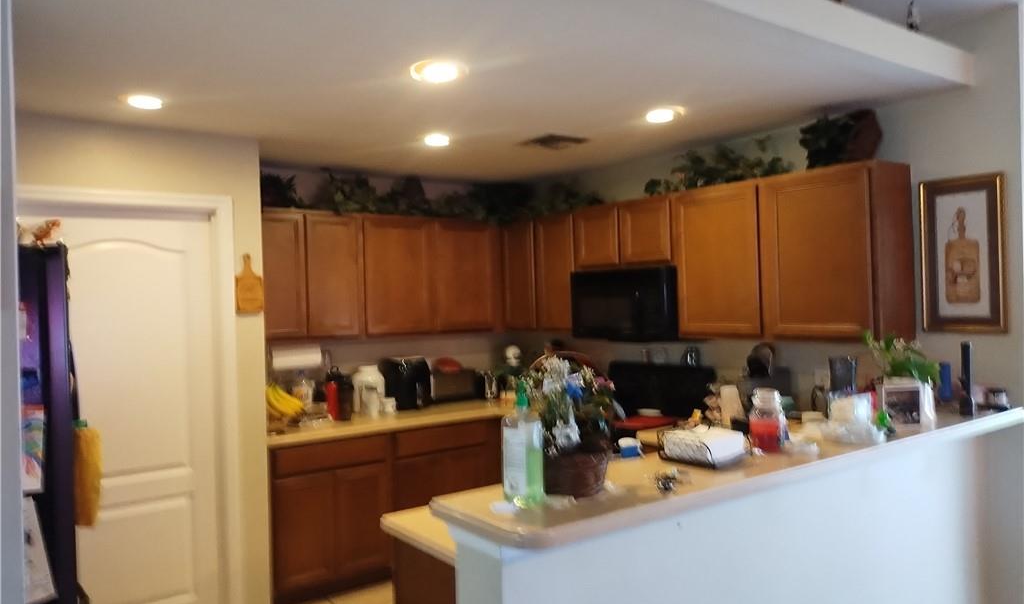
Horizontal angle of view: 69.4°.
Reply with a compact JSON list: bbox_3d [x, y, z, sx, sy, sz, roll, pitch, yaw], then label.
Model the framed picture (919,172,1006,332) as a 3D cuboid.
[{"bbox_3d":[1.836,-0.192,3.012,0.025,0.630,0.320,-1,0,-37],"label":"framed picture"}]

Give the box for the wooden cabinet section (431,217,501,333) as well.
[{"bbox_3d":[-0.387,-0.168,5.051,0.525,0.744,0.315,-1,0,-37],"label":"wooden cabinet section"}]

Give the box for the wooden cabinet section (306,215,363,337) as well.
[{"bbox_3d":[-1.127,-0.157,4.502,0.367,0.744,0.315,-1,0,-37],"label":"wooden cabinet section"}]

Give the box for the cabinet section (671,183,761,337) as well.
[{"bbox_3d":[1.120,-0.199,3.716,0.315,0.744,0.518,-1,0,-37],"label":"cabinet section"}]

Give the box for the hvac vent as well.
[{"bbox_3d":[0.220,-0.832,3.870,0.281,0.015,0.275,-1,0,-36],"label":"hvac vent"}]

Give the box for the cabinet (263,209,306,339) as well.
[{"bbox_3d":[-1.392,-0.145,4.213,0.334,0.716,0.332,-1,0,-36],"label":"cabinet"}]

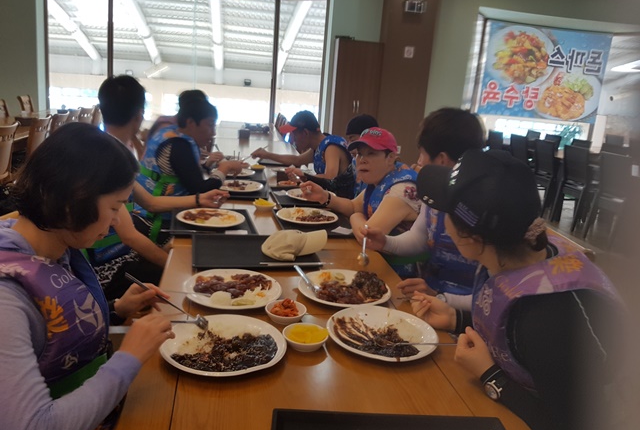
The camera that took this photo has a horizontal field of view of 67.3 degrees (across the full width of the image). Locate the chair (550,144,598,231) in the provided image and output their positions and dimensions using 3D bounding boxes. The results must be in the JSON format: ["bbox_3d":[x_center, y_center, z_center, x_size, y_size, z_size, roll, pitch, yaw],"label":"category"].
[{"bbox_3d":[3.126,-0.312,5.610,0.520,0.930,0.420,2,15,-11],"label":"chair"}]

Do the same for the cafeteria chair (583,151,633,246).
[{"bbox_3d":[3.228,-0.159,5.062,0.520,0.930,0.420,2,15,-11],"label":"cafeteria chair"}]

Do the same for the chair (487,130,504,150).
[{"bbox_3d":[2.816,-0.775,7.268,0.520,0.930,0.420,2,15,-11],"label":"chair"}]

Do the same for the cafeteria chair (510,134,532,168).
[{"bbox_3d":[2.921,-0.618,6.705,0.520,0.930,0.420,2,15,-11],"label":"cafeteria chair"}]

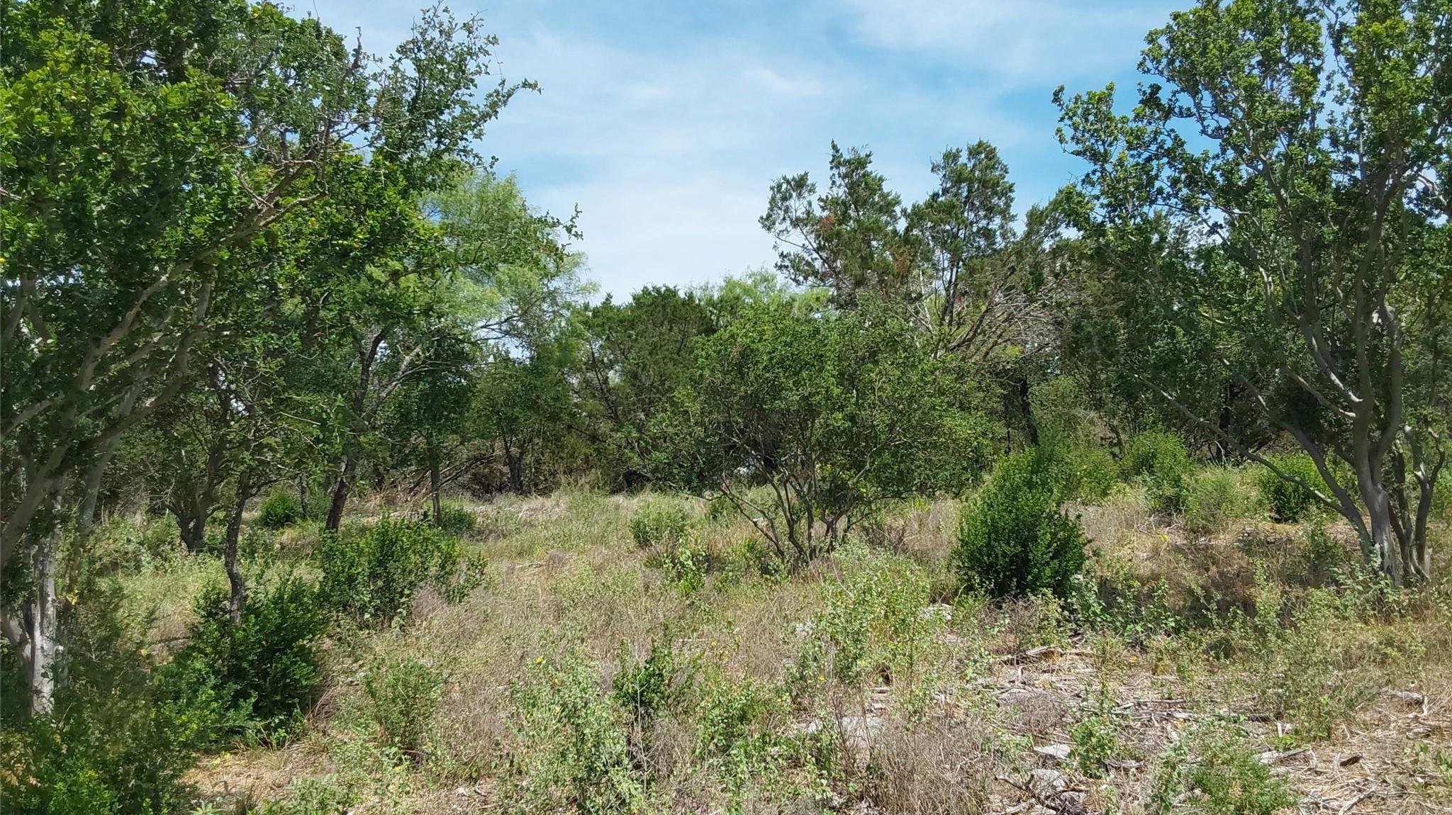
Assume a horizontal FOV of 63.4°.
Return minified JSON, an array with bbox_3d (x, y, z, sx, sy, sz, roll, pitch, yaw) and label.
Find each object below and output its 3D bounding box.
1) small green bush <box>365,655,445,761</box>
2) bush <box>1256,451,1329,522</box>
[{"bbox_3d":[-1.451,1.359,5.300,0.358,0.481,0.340,0,0,0],"label":"small green bush"},{"bbox_3d":[7.333,1.028,15.200,0.940,0.925,0.846,0,0,0],"label":"bush"}]

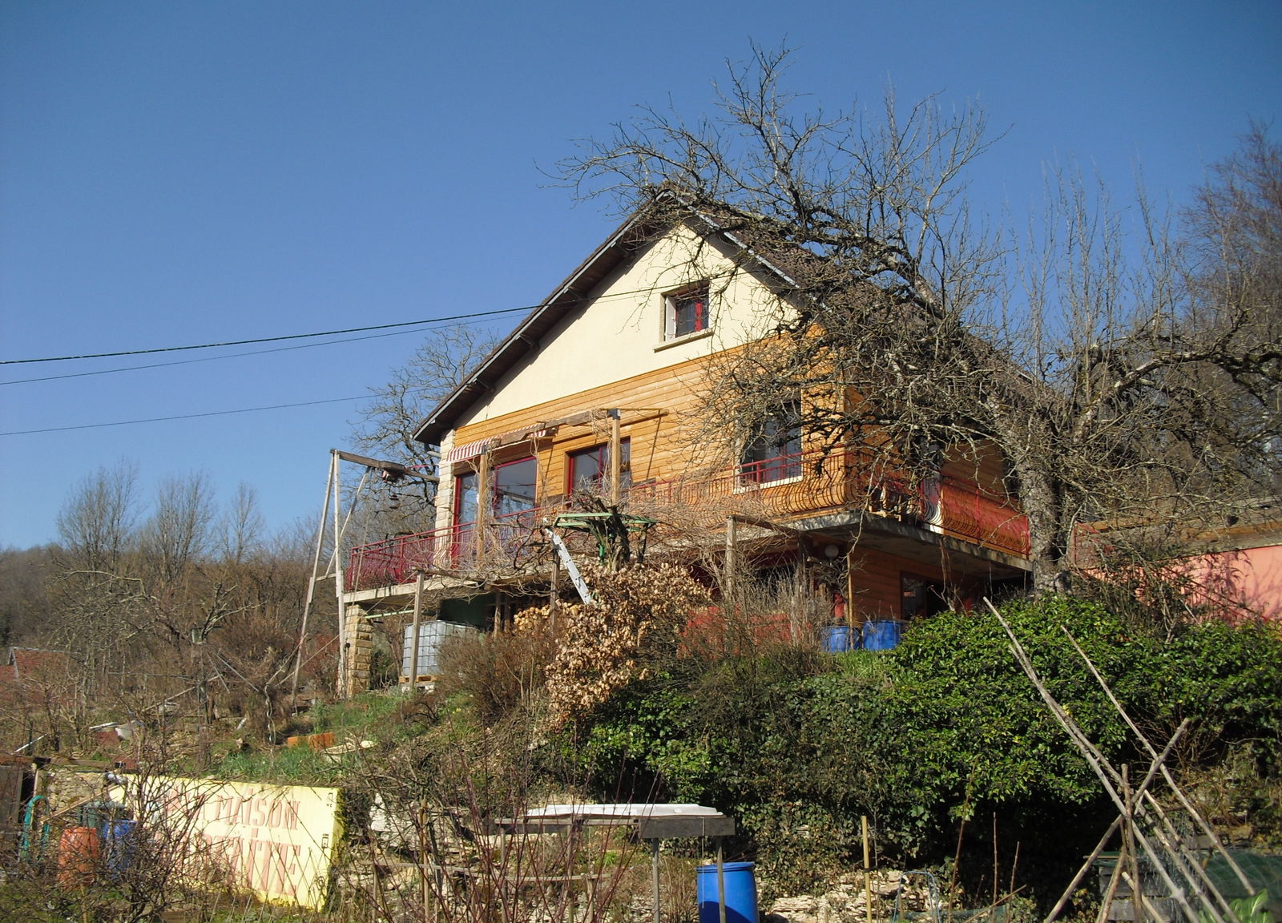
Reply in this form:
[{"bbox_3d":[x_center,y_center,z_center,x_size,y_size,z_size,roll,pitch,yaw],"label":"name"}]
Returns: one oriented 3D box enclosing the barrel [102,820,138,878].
[{"bbox_3d":[-8.446,6.296,21.600,0.580,0.920,0.580,-12,-20,41],"label":"barrel"}]

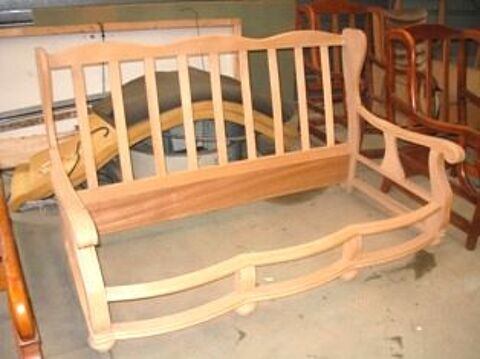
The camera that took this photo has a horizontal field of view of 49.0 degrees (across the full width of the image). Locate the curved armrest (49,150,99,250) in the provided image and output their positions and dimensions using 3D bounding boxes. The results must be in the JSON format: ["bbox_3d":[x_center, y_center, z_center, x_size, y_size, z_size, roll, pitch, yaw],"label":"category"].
[{"bbox_3d":[-0.670,0.049,2.067,0.082,0.111,0.741,-11,28,-25],"label":"curved armrest"}]

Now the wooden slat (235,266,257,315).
[{"bbox_3d":[0.024,0.448,2.187,0.079,0.234,0.065,-11,28,-25],"label":"wooden slat"}]

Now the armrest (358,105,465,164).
[{"bbox_3d":[0.885,-0.253,2.796,0.082,0.111,0.741,-11,28,-25],"label":"armrest"}]

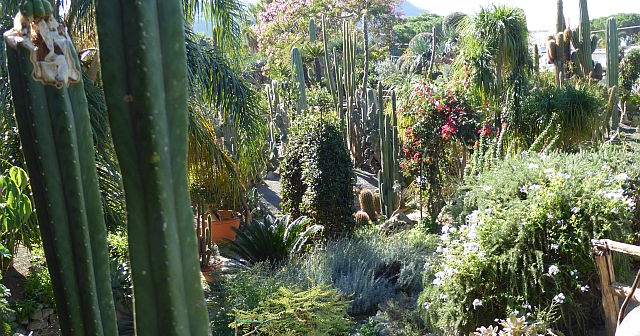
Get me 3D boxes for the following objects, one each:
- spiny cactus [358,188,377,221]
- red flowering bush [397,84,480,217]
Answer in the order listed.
[{"bbox_3d":[0.725,0.557,11.000,0.275,0.488,0.250,0,8,0],"label":"spiny cactus"},{"bbox_3d":[1.758,-0.260,10.700,1.187,2.077,1.100,0,8,0],"label":"red flowering bush"}]

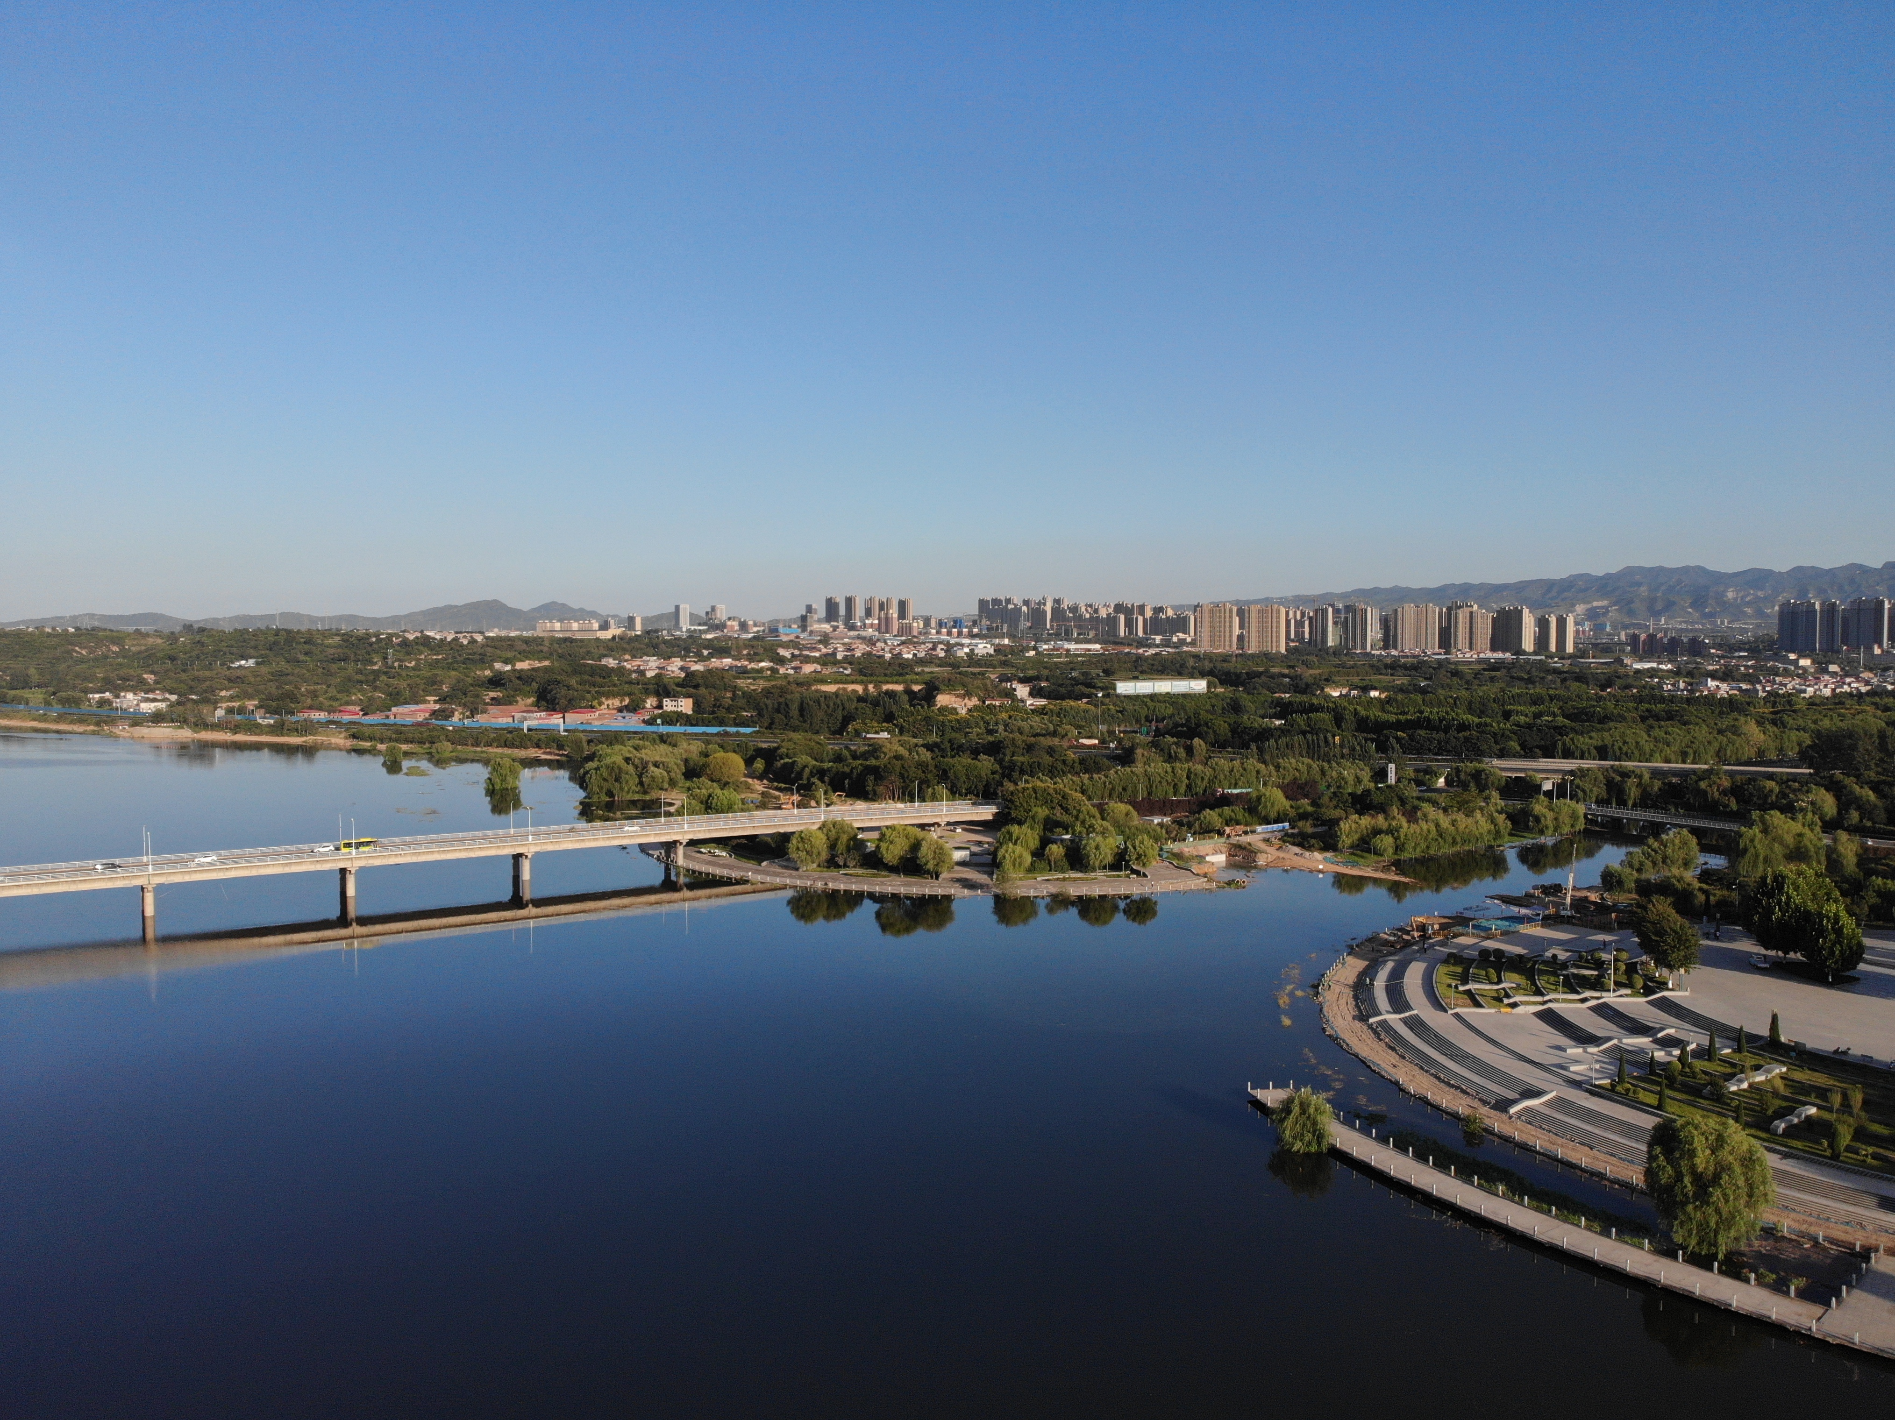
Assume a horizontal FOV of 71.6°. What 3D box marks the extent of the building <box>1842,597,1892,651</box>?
[{"bbox_3d":[1441.910,-134.700,2060.000,21.000,82.000,57.000,-2,4,-37],"label":"building"}]

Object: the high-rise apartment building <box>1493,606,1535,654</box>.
[{"bbox_3d":[803.010,-114.590,1865.000,22.000,68.000,54.000,-1,3,-25],"label":"high-rise apartment building"}]

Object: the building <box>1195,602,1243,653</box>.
[{"bbox_3d":[374.380,-112.850,1820.000,58.000,68.500,20.000,1,3,24],"label":"building"}]

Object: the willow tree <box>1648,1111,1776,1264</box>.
[{"bbox_3d":[75.970,46.970,131.000,12.400,12.200,12.400,0,3,0],"label":"willow tree"}]

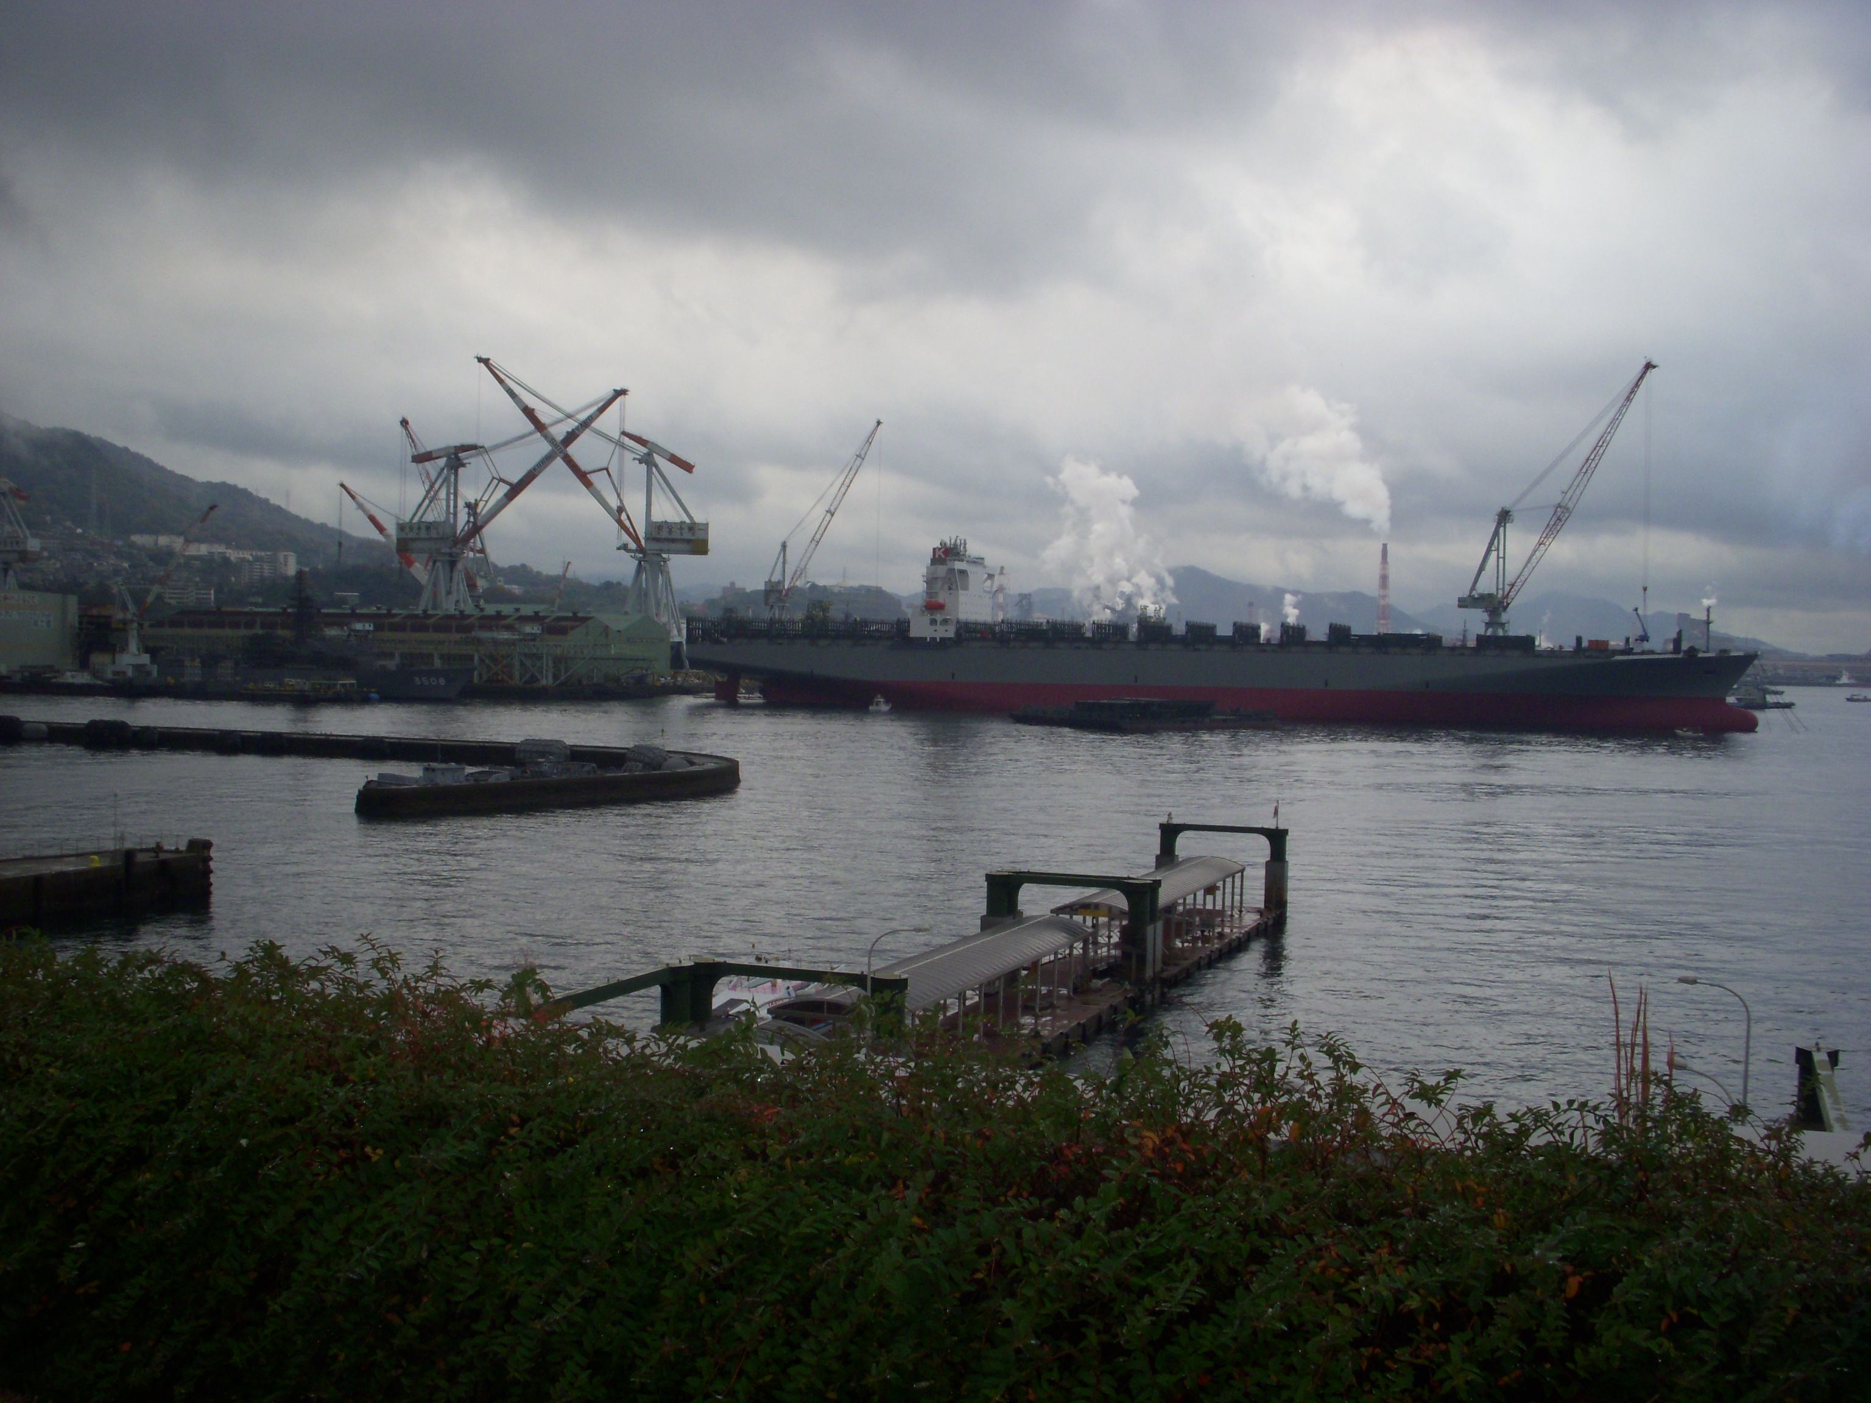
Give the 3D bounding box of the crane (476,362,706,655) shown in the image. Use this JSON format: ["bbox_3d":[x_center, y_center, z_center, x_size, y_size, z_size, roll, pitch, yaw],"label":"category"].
[{"bbox_3d":[-136.660,-71.230,815.130,92.000,125.000,22.000,1,1,-8],"label":"crane"}]

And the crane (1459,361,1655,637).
[{"bbox_3d":[199.450,-54.480,660.760,60.500,105.500,13.000,1,1,17],"label":"crane"}]

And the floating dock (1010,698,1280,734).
[{"bbox_3d":[53.140,3.140,528.890,50.000,8.000,42.000,0,2,-36],"label":"floating dock"}]

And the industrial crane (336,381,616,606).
[{"bbox_3d":[-171.480,-65.890,818.870,103.000,109.000,22.000,1,1,21],"label":"industrial crane"}]

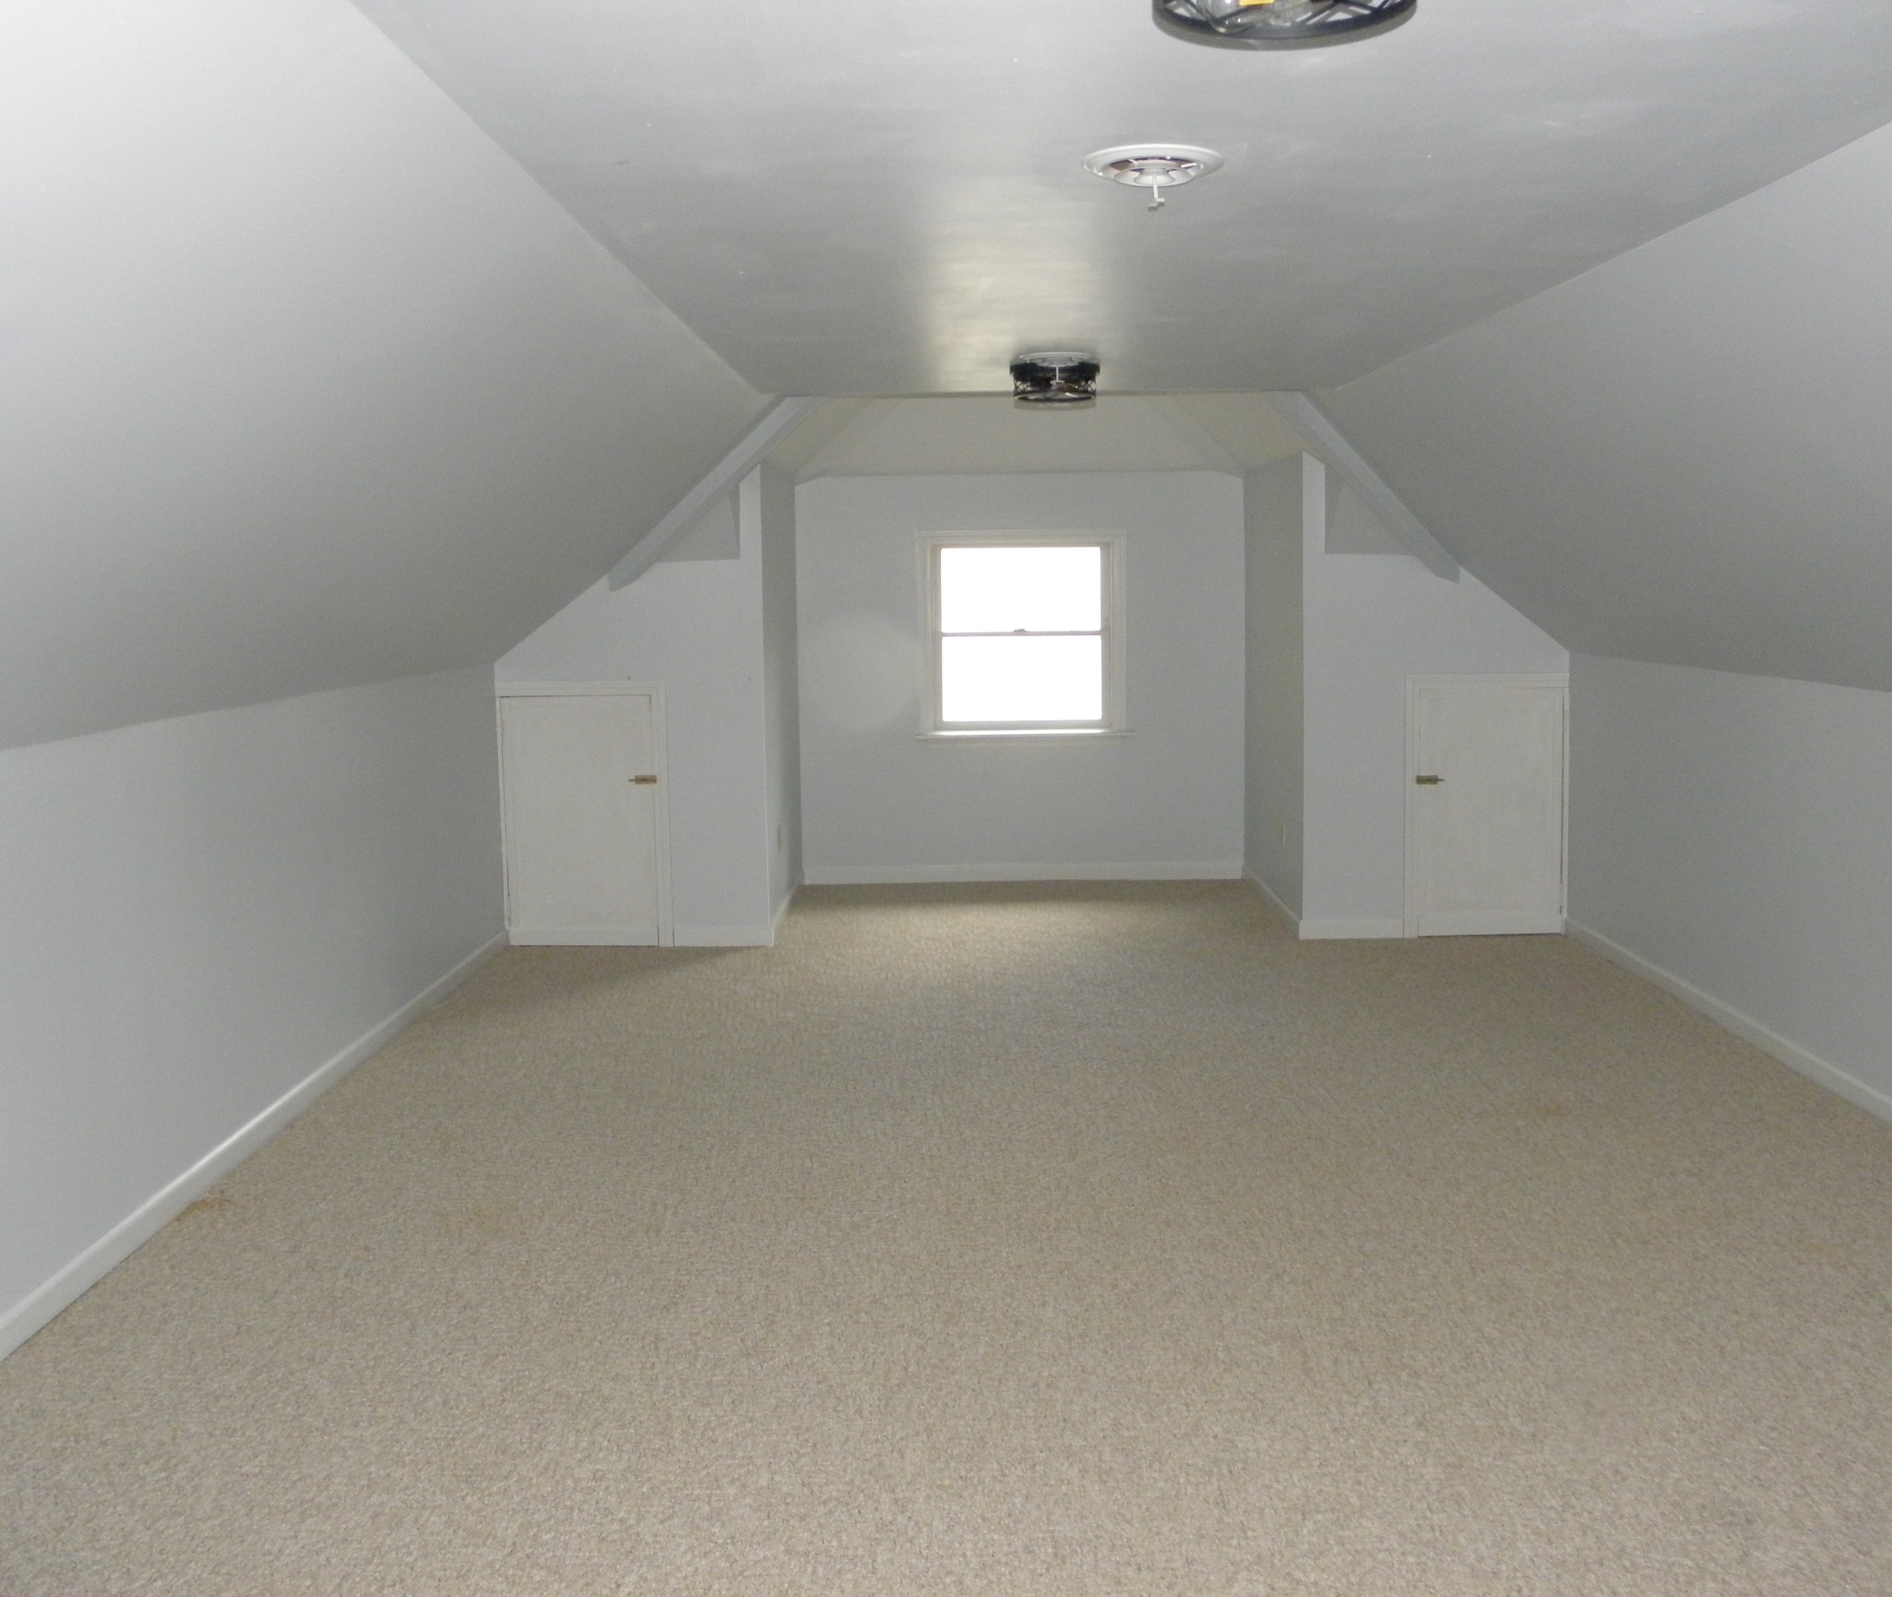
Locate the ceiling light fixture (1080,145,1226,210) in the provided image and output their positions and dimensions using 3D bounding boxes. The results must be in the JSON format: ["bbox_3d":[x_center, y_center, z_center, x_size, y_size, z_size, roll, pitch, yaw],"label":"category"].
[{"bbox_3d":[0.322,-0.954,2.669,0.216,0.060,0.217,-1,7,1],"label":"ceiling light fixture"}]

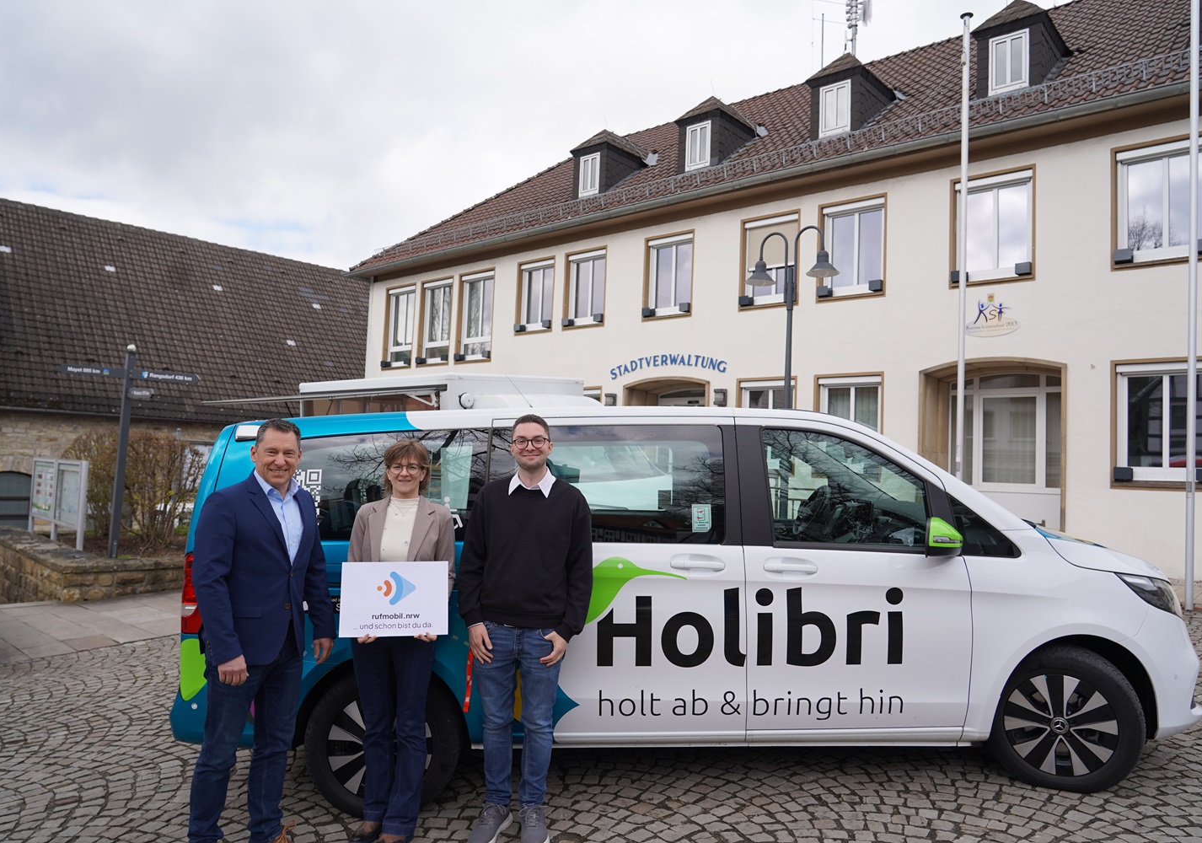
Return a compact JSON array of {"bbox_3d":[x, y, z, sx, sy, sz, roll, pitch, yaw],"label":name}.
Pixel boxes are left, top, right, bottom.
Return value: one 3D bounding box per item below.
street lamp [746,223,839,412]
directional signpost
[{"bbox_3d":[2.683,-0.375,12.076,1.460,4.850,0.460,-1,-5,41],"label":"street lamp"},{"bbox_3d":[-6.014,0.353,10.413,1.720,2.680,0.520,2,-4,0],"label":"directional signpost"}]

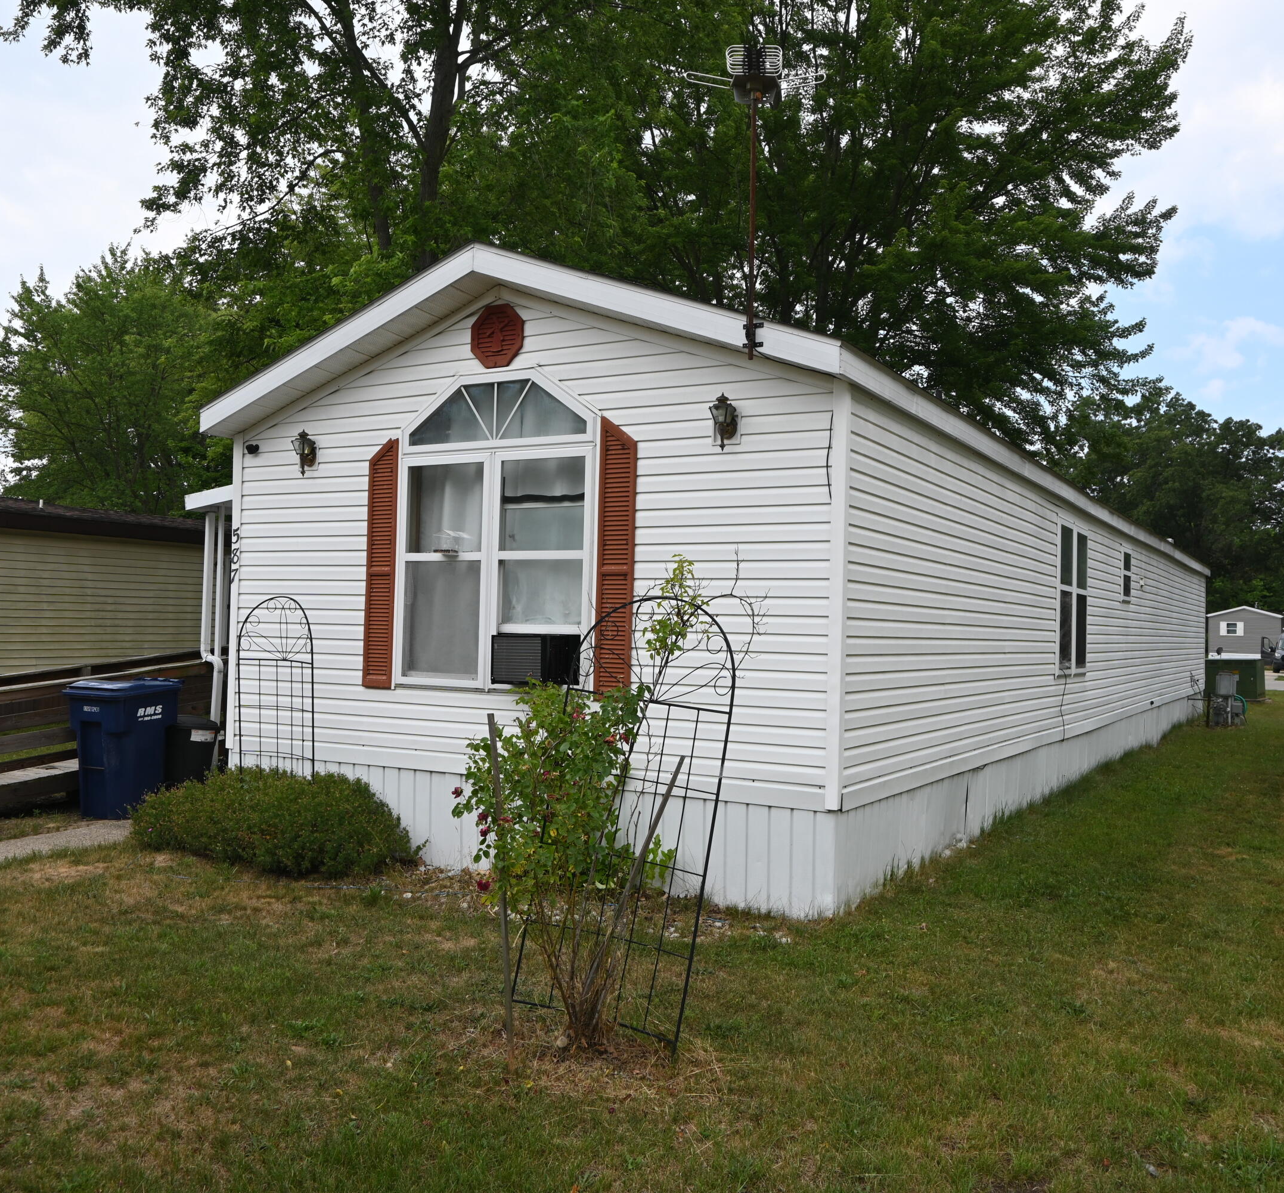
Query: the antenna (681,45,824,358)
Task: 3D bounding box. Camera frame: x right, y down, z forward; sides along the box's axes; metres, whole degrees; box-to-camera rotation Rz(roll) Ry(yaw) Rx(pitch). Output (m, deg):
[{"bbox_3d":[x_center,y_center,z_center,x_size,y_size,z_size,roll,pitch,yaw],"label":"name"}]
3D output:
[{"bbox_3d":[0.598,-2.112,6.365,0.750,1.660,0.500,1,-2,5],"label":"antenna"}]

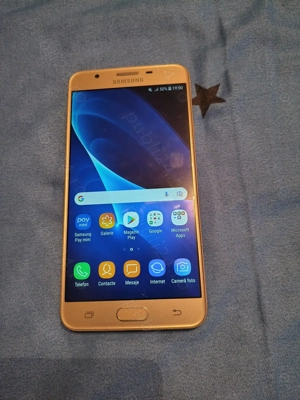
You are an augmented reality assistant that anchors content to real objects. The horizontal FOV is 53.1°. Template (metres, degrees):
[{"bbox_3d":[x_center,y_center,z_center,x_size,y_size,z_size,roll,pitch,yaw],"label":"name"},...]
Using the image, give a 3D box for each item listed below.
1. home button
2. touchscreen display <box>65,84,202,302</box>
[{"bbox_3d":[-0.009,0.057,0.149,0.016,0.001,0.006,-3,76,3],"label":"home button"},{"bbox_3d":[-0.011,-0.009,0.166,0.069,0.002,0.122,-3,76,3],"label":"touchscreen display"}]

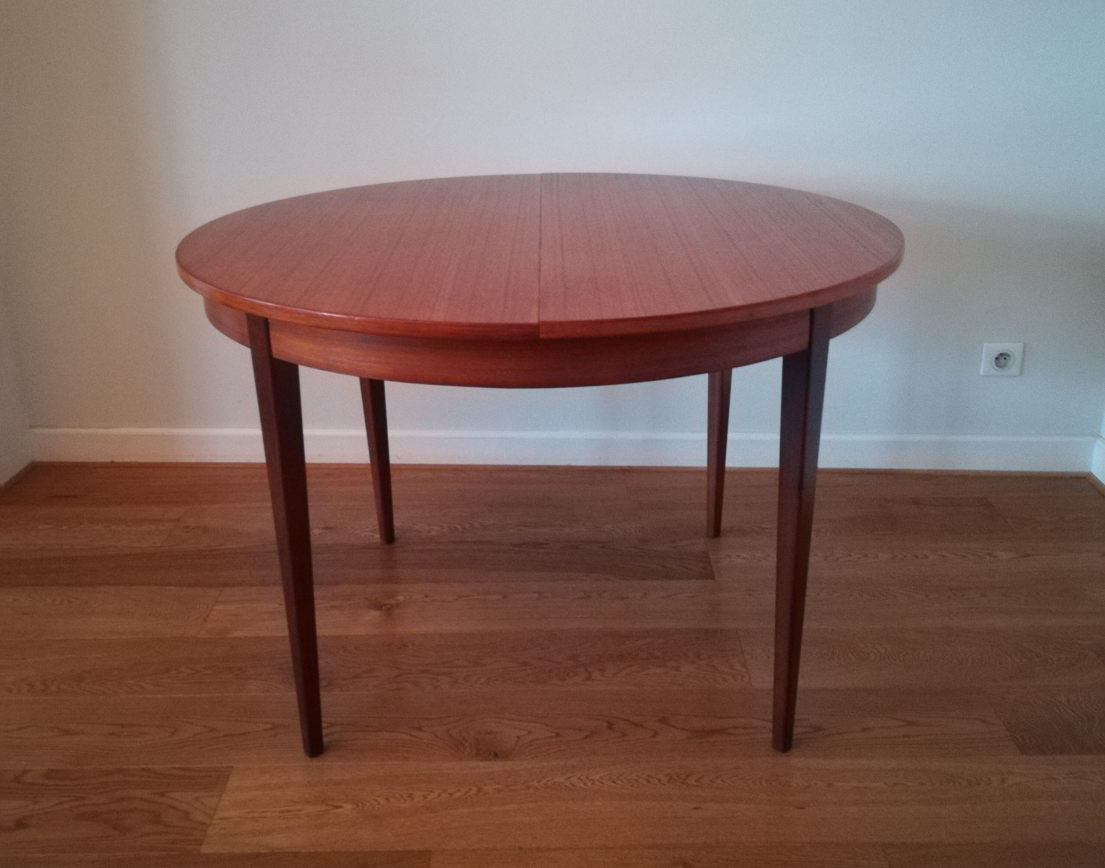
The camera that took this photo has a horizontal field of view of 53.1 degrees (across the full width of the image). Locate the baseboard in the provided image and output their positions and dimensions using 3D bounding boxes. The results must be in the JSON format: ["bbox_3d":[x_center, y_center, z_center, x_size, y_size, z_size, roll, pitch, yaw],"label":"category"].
[{"bbox_3d":[-0.015,0.038,2.661,2.557,0.092,0.014,0,22,3],"label":"baseboard"}]

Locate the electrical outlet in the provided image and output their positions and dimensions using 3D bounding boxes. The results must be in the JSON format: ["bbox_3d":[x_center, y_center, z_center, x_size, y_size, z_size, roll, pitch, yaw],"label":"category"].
[{"bbox_3d":[1.024,-0.169,2.516,0.087,0.076,0.013,0,22,3],"label":"electrical outlet"}]

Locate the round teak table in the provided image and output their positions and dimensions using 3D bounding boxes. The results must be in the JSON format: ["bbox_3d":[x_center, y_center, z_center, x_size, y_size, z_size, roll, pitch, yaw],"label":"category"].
[{"bbox_3d":[-0.013,0.013,1.882,1.090,0.734,1.090,-1,22,1],"label":"round teak table"}]

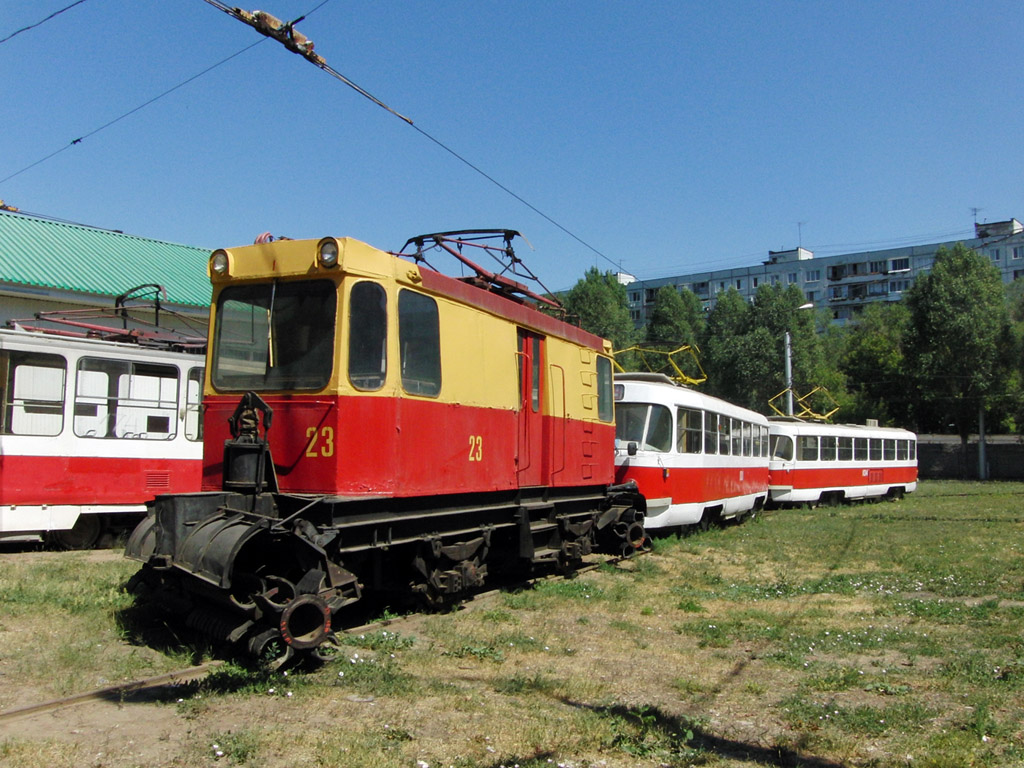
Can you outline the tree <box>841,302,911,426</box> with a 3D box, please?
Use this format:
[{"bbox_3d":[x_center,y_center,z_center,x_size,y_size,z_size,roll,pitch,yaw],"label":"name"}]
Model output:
[{"bbox_3d":[25.733,0.456,54.000,5.800,12.357,5.800,0,-6,0],"label":"tree"}]

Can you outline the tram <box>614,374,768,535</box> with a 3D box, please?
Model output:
[{"bbox_3d":[4.637,1.947,19.678,2.500,3.150,13.750,-3,-7,27],"label":"tram"}]

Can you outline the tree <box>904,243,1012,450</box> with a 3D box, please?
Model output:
[{"bbox_3d":[30.189,-1.555,52.000,7.200,16.024,7.200,0,-6,0],"label":"tree"}]

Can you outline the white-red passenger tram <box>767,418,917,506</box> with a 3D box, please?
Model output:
[{"bbox_3d":[13.344,3.217,31.590,13.700,3.150,2.500,6,-9,-43],"label":"white-red passenger tram"}]

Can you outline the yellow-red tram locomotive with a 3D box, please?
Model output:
[{"bbox_3d":[-0.826,0.392,10.168,2.650,4.350,8.000,-3,-7,29],"label":"yellow-red tram locomotive"}]

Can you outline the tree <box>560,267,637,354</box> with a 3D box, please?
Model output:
[{"bbox_3d":[6.298,-0.837,56.000,5.800,15.436,5.800,0,-6,0],"label":"tree"}]

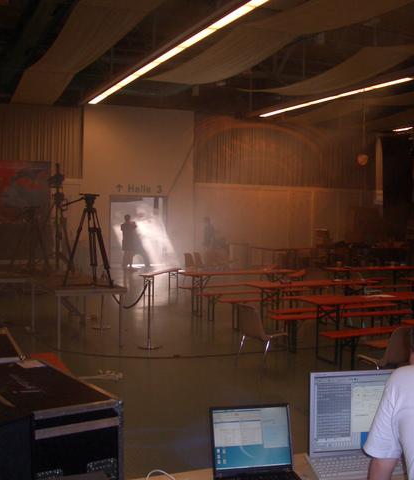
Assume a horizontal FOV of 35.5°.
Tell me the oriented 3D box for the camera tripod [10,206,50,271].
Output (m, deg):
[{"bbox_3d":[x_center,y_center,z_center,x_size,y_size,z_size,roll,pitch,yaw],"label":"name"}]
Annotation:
[{"bbox_3d":[-3.263,-0.044,11.895,0.650,1.140,0.620,1,3,0],"label":"camera tripod"}]

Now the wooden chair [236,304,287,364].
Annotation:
[{"bbox_3d":[0.686,1.177,8.212,0.500,0.770,0.460,-1,3,-33],"label":"wooden chair"}]

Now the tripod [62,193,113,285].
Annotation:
[{"bbox_3d":[-1.670,-0.005,9.360,0.720,1.330,0.650,0,3,-6],"label":"tripod"}]

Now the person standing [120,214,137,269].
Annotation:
[{"bbox_3d":[-2.521,0.057,20.959,0.520,1.770,0.350,1,3,6],"label":"person standing"}]

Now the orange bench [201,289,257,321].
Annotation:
[{"bbox_3d":[0.843,1.176,11.690,2.200,0.460,0.250,0,3,-24],"label":"orange bench"}]

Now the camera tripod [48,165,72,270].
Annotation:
[{"bbox_3d":[-2.655,-0.422,11.656,0.500,1.930,0.480,1,3,0],"label":"camera tripod"}]

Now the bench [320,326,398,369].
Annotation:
[{"bbox_3d":[2.428,1.359,8.079,2.200,0.460,0.250,0,3,-24],"label":"bench"}]

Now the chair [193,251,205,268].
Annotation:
[{"bbox_3d":[-0.091,0.731,17.575,0.520,0.790,0.480,0,3,-22],"label":"chair"}]

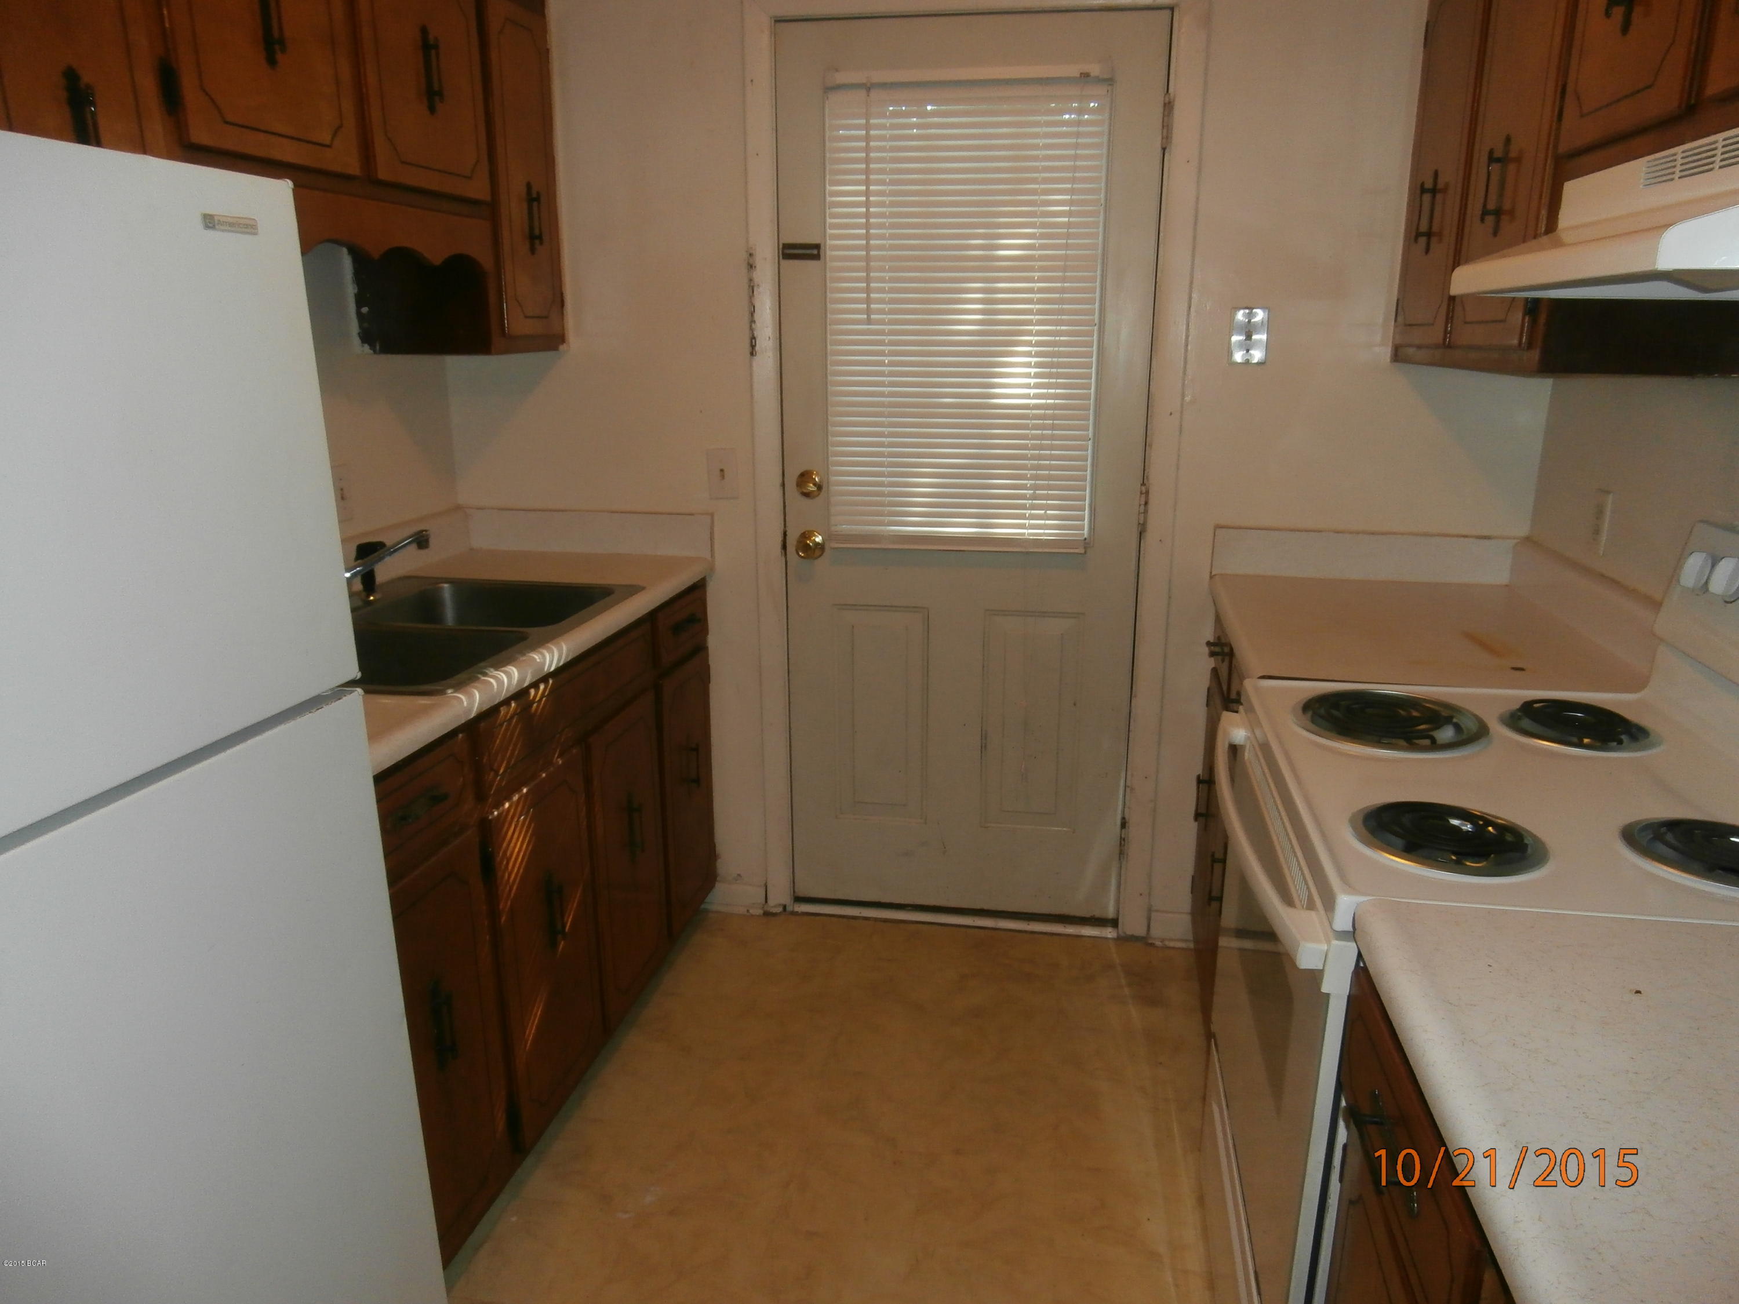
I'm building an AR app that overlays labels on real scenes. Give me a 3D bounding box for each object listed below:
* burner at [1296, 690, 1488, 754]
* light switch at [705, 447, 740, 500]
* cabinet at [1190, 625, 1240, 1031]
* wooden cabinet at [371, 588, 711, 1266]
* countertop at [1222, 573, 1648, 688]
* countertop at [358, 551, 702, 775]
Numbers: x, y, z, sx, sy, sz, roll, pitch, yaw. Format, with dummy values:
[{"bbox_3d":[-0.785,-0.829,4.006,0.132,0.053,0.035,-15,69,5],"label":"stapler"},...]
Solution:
[{"bbox_3d":[0.719,0.092,1.665,0.250,0.033,0.250,3,15,10],"label":"burner"},{"bbox_3d":[-0.342,-0.413,2.804,0.070,0.114,0.012,3,15,10],"label":"light switch"},{"bbox_3d":[0.999,0.395,2.337,0.625,0.843,0.840,3,15,10],"label":"cabinet"},{"bbox_3d":[-0.832,0.405,2.321,0.615,0.843,1.520,3,15,10],"label":"wooden cabinet"},{"bbox_3d":[0.992,-0.032,2.223,0.638,0.041,0.840,3,15,10],"label":"countertop"},{"bbox_3d":[-0.825,-0.021,2.204,0.633,0.041,1.520,3,15,10],"label":"countertop"}]

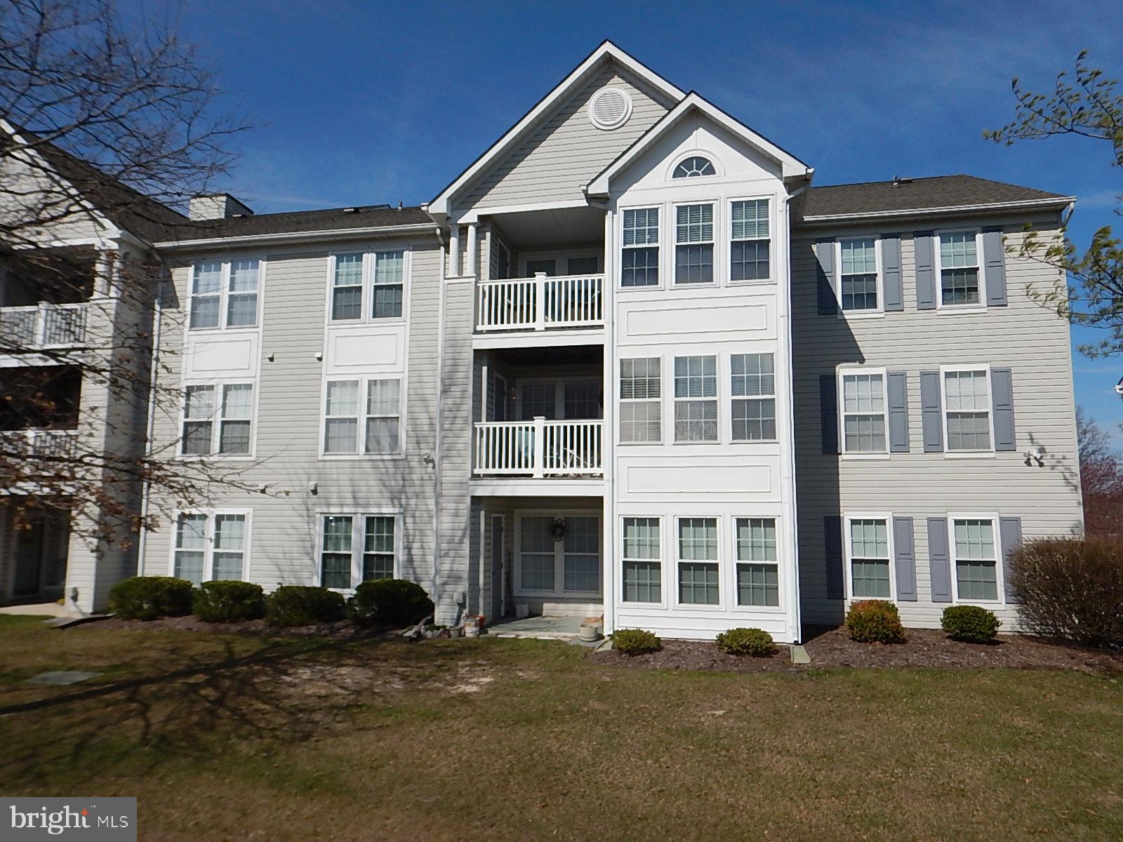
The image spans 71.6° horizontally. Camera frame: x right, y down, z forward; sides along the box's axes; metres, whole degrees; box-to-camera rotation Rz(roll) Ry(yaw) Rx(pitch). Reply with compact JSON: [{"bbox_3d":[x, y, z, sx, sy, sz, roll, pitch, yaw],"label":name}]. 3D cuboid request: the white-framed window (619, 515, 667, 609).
[{"bbox_3d":[1.394,2.425,13.459,0.837,1.588,0.080,-1,-8,12],"label":"white-framed window"}]

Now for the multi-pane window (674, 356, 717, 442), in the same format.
[{"bbox_3d":[2.356,-0.401,13.642,0.755,1.520,0.080,-1,-8,12],"label":"multi-pane window"}]

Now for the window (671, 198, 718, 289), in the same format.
[{"bbox_3d":[2.389,-3.170,13.976,0.828,1.638,0.080,-1,-8,12],"label":"window"}]

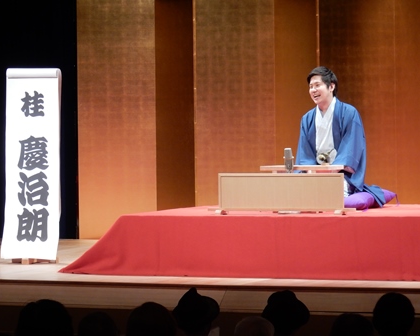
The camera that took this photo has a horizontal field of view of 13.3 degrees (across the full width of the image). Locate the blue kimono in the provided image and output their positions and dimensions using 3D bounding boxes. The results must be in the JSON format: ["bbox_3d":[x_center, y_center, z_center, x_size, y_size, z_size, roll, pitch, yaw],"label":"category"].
[{"bbox_3d":[0.837,-0.099,11.900,0.570,0.720,0.700,0,1,26],"label":"blue kimono"}]

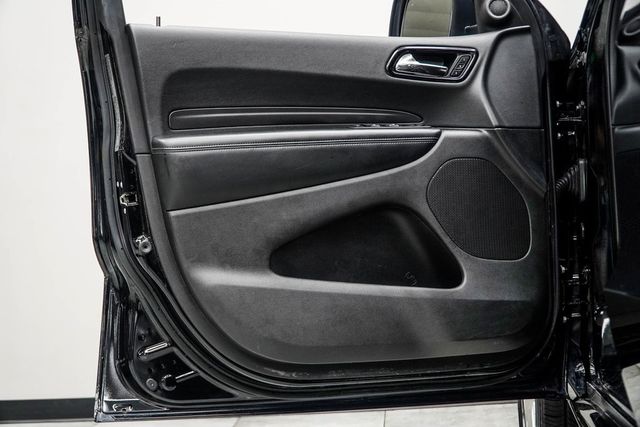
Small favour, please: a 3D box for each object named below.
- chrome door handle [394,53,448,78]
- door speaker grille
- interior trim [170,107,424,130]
[{"bbox_3d":[0.221,-0.325,2.440,0.118,0.052,0.035,-1,5,-13],"label":"chrome door handle"},{"bbox_3d":[0.348,-0.009,2.450,0.232,0.222,0.030,-1,5,-13],"label":"door speaker grille"},{"bbox_3d":[-0.046,-0.203,2.400,0.555,0.051,0.030,-1,5,-13],"label":"interior trim"}]

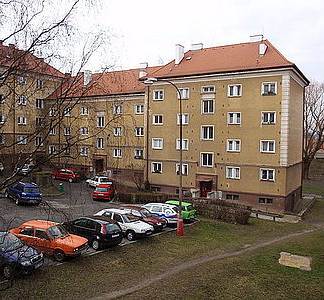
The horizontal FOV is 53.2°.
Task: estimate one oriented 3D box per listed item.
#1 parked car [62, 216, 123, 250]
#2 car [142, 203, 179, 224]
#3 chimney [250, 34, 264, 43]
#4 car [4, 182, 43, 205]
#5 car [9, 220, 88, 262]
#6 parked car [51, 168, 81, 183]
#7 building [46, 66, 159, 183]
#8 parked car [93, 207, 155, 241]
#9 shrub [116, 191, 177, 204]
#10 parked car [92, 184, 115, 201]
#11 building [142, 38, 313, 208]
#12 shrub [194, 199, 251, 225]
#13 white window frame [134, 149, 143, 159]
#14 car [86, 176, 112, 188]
[{"bbox_3d":[-4.330,4.880,19.550,3.920,1.450,1.690,2,3,34],"label":"parked car"},{"bbox_3d":[-0.453,4.942,25.654,3.950,1.410,1.640,3,2,17],"label":"car"},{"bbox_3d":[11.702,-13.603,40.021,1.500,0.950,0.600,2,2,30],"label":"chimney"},{"bbox_3d":[-12.350,3.740,28.800,1.750,1.600,4.350,-1,3,-42],"label":"car"},{"bbox_3d":[-6.070,4.672,17.320,4.160,1.400,1.600,5,2,20],"label":"car"},{"bbox_3d":[-12.168,3.270,41.002,4.000,1.450,1.680,5,2,22],"label":"parked car"},{"bbox_3d":[-6.847,-4.440,51.837,20.000,16.400,12.500,2,2,30],"label":"building"},{"bbox_3d":[-2.471,4.783,20.872,3.850,1.420,1.630,5,2,29],"label":"parked car"},{"bbox_3d":[-1.337,4.732,31.432,5.800,0.950,0.900,1,1,3],"label":"shrub"},{"bbox_3d":[-5.700,4.140,32.300,1.650,1.420,3.800,1,2,1],"label":"parked car"},{"bbox_3d":[7.570,-3.552,38.813,17.200,18.200,11.000,2,3,31],"label":"building"},{"bbox_3d":[4.907,5.014,26.117,4.500,1.100,1.400,2,3,31],"label":"shrub"},{"bbox_3d":[-2.824,0.462,40.429,1.300,1.120,0.180,2,3,31],"label":"white window frame"},{"bbox_3d":[-7.350,3.830,37.900,1.620,1.400,4.150,-1,3,-36],"label":"car"}]

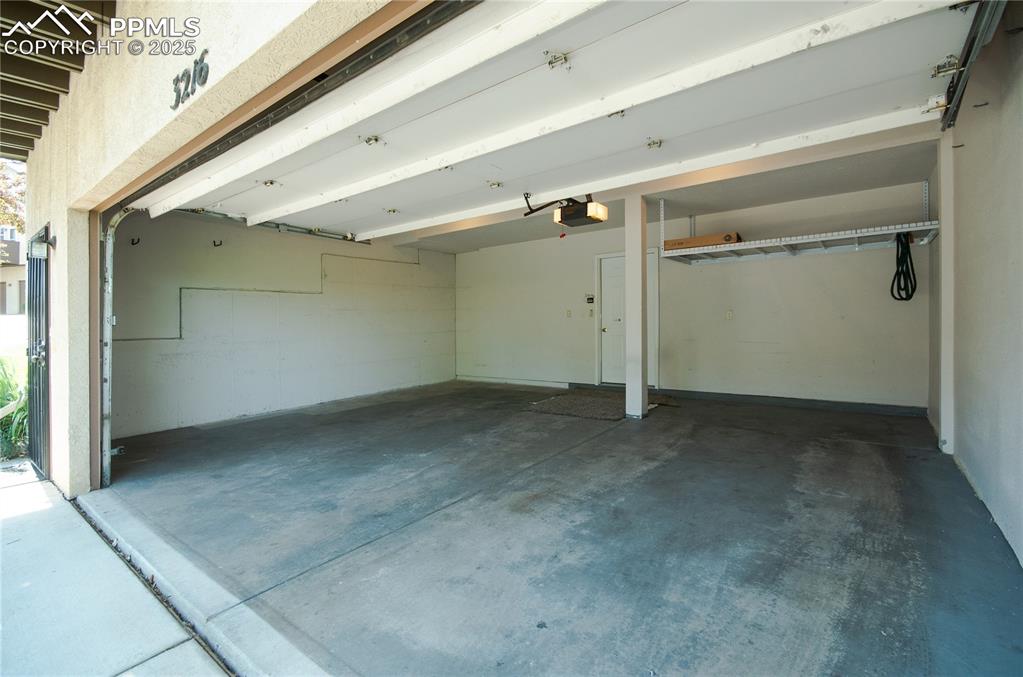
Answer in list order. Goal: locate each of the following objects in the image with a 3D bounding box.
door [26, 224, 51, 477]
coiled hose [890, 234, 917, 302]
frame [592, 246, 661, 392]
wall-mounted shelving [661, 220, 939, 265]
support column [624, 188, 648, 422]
[{"bbox_3d":[-4.167,0.117,3.752,0.960,2.080,0.055,0,1,36],"label":"door"},{"bbox_3d":[3.948,-0.730,4.282,0.190,0.694,0.140,0,1,36],"label":"coiled hose"},{"bbox_3d":[1.796,-0.293,6.697,1.050,2.120,0.130,0,1,36],"label":"frame"},{"bbox_3d":[3.147,-1.046,4.929,2.450,0.090,1.000,0,1,36],"label":"wall-mounted shelving"},{"bbox_3d":[1.500,-0.367,5.100,0.190,2.580,0.200,0,1,36],"label":"support column"}]

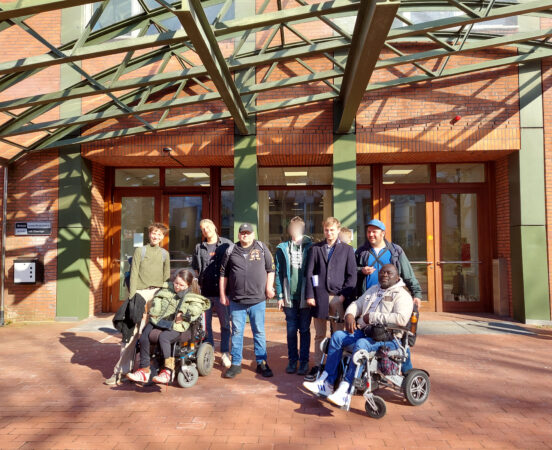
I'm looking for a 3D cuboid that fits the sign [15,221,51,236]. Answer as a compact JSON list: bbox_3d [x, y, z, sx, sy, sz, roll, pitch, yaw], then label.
[{"bbox_3d":[-4.661,0.075,7.988,0.705,0.292,0.030,0,-3,3],"label":"sign"}]

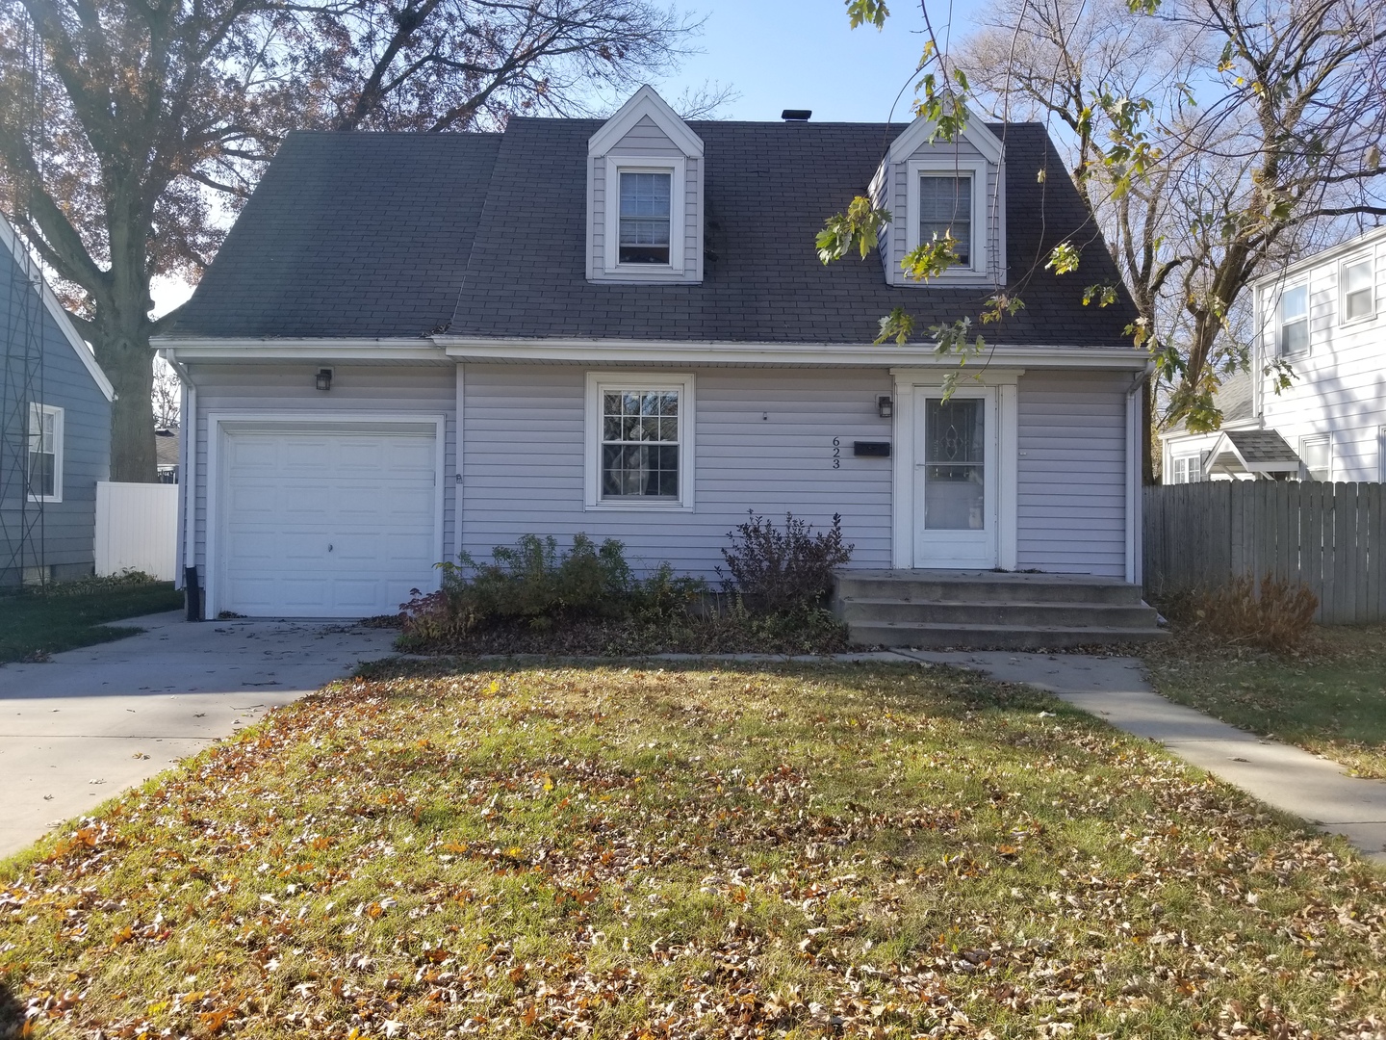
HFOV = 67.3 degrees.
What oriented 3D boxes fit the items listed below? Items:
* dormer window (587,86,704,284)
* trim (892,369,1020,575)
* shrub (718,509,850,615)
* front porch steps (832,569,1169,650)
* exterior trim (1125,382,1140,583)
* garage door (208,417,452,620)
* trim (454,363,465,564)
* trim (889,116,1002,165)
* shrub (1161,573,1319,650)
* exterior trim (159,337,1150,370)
[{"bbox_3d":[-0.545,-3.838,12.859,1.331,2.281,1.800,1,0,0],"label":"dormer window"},{"bbox_3d":[2.919,-0.561,11.547,1.462,2.225,0.140,1,0,0],"label":"trim"},{"bbox_3d":[0.955,0.469,10.770,1.408,1.128,1.150,1,0,0],"label":"shrub"},{"bbox_3d":[2.967,0.884,10.577,2.970,0.595,2.020,1,0,0],"label":"front porch steps"},{"bbox_3d":[4.871,-0.390,11.526,0.168,2.277,0.130,1,0,0],"label":"exterior trim"},{"bbox_3d":[-4.091,-0.027,11.711,2.618,2.255,0.300,1,0,0],"label":"garage door"},{"bbox_3d":[-2.597,-0.566,11.571,0.108,2.346,0.080,1,0,0],"label":"trim"},{"bbox_3d":[2.910,-4.501,12.065,1.330,0.860,0.220,1,0,0],"label":"trim"},{"bbox_3d":[5.400,0.882,10.280,1.548,0.727,1.100,1,0,0],"label":"shrub"},{"bbox_3d":[-0.421,-1.759,11.214,10.582,0.231,0.240,1,0,0],"label":"exterior trim"}]

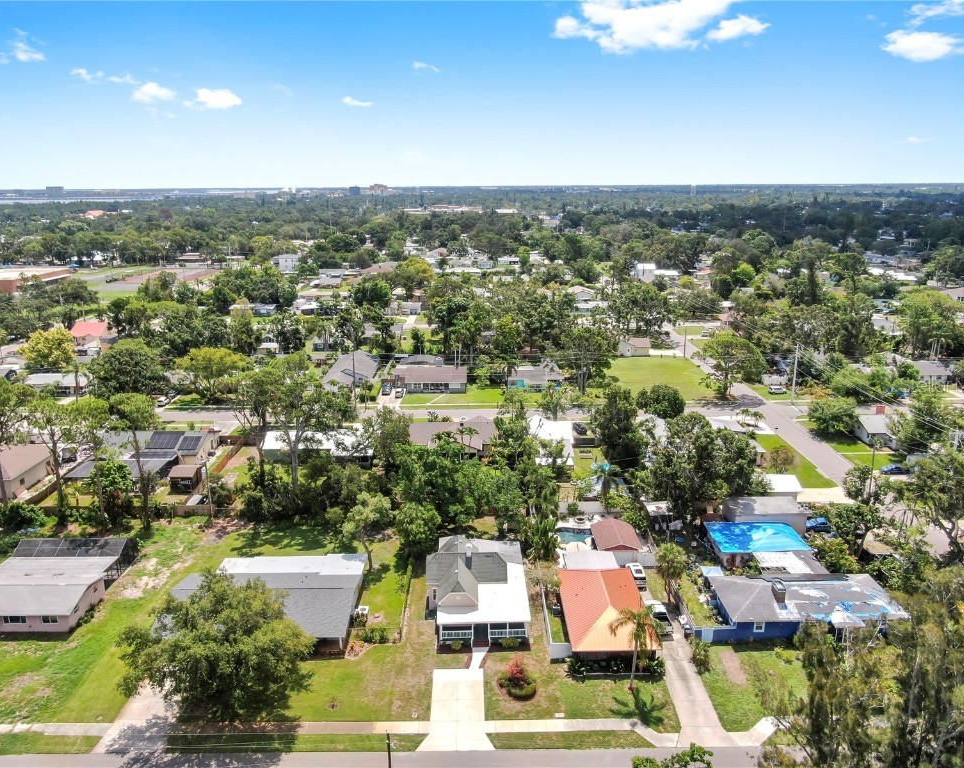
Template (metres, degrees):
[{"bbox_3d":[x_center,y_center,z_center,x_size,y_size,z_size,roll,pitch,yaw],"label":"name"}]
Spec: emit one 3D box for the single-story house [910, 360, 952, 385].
[{"bbox_3d":[111.090,-3.450,180.210,10.500,4.700,11.500,0,16,0],"label":"single-story house"}]

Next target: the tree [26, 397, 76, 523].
[{"bbox_3d":[-63.050,11.364,104.051,7.300,19.500,7.000,0,16,0],"label":"tree"}]

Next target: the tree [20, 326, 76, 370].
[{"bbox_3d":[-117.880,-9.410,193.080,12.500,12.000,12.300,0,16,0],"label":"tree"}]

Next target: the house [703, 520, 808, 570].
[{"bbox_3d":[36.847,21.573,95.666,11.700,3.500,8.100,0,16,0],"label":"house"}]

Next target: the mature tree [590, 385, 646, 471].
[{"bbox_3d":[23.635,7.643,123.161,9.500,15.600,9.200,0,16,0],"label":"mature tree"}]

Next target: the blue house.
[{"bbox_3d":[37.474,24.992,82.755,20.300,4.800,10.200,-1,16,-1],"label":"blue house"}]

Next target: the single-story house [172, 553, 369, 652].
[{"bbox_3d":[-24.788,24.927,83.391,20.800,4.200,17.200,0,16,0],"label":"single-story house"}]

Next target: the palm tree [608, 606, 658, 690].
[{"bbox_3d":[15.085,26.581,70.384,4.500,8.700,4.500,-1,16,-1],"label":"palm tree"}]

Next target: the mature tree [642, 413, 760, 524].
[{"bbox_3d":[32.555,12.258,105.253,16.500,16.300,15.000,0,16,0],"label":"mature tree"}]

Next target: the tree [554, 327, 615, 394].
[{"bbox_3d":[24.575,-5.576,168.269,14.300,16.700,13.500,0,16,0],"label":"tree"}]

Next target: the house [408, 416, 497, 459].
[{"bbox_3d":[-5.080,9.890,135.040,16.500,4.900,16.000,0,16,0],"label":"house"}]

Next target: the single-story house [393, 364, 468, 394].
[{"bbox_3d":[-12.630,-1.640,176.180,17.800,4.900,13.500,0,16,0],"label":"single-story house"}]

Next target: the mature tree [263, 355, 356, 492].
[{"bbox_3d":[-27.570,6.778,112.988,15.000,23.200,13.500,0,16,0],"label":"mature tree"}]

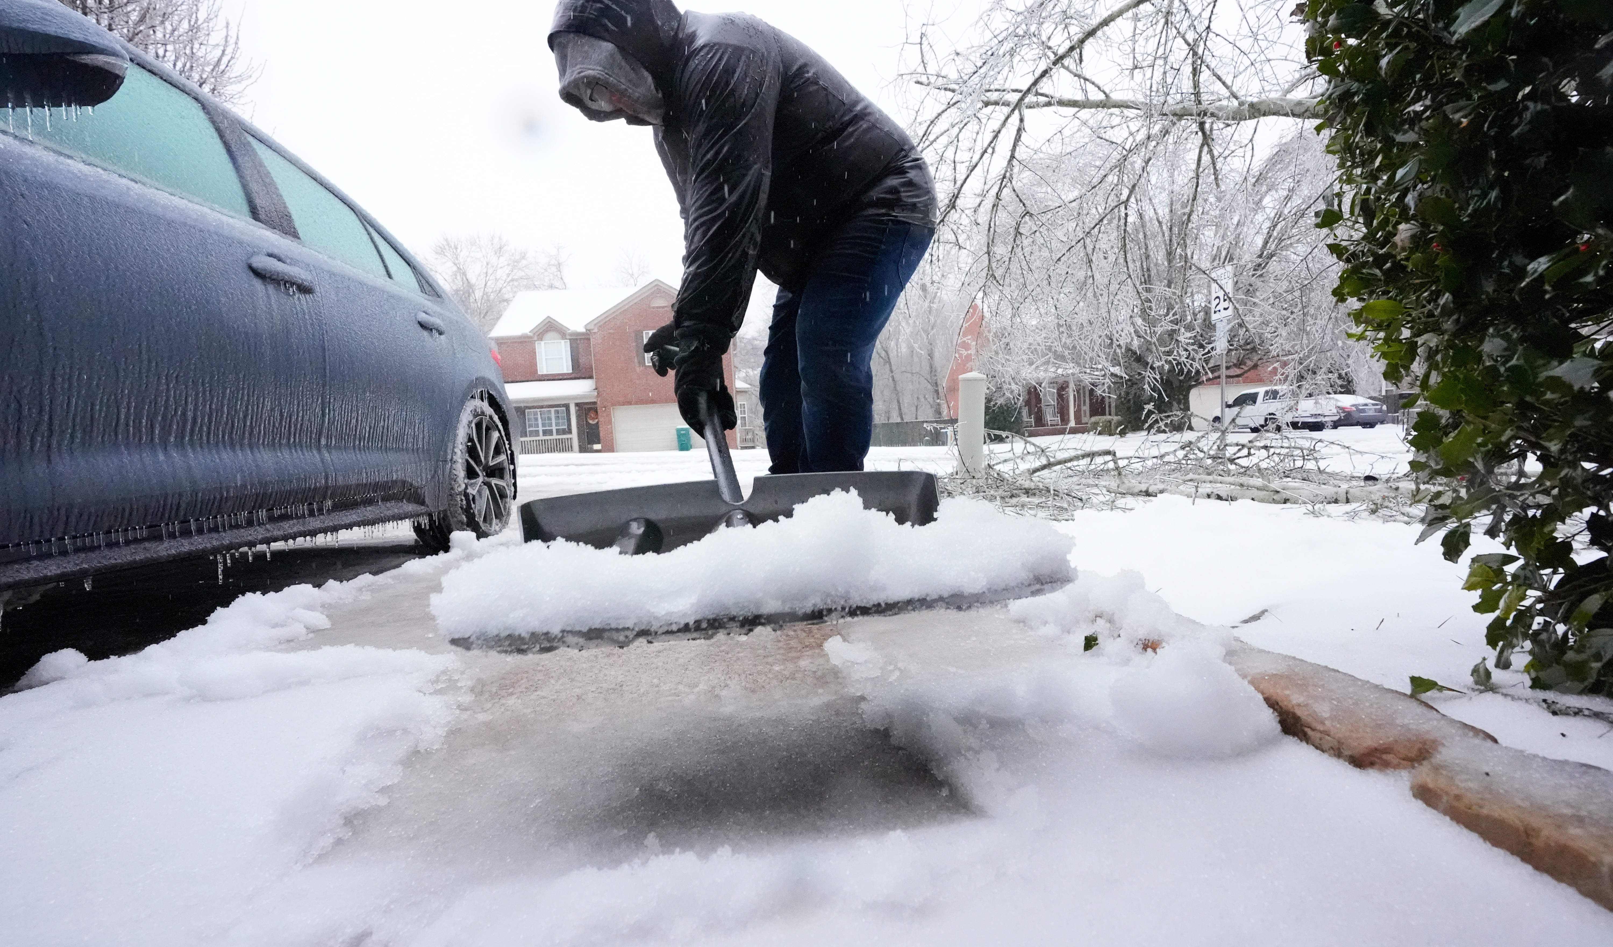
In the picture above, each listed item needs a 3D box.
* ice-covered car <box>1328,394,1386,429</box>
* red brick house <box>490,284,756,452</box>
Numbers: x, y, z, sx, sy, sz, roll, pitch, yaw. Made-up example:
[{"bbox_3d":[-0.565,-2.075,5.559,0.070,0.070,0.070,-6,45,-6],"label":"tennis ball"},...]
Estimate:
[{"bbox_3d":[24.444,-2.845,33.258,1.820,1.490,4.800,-2,5,9],"label":"ice-covered car"},{"bbox_3d":[-9.432,-5.603,38.067,12.400,8.300,11.500,-3,5,-4],"label":"red brick house"}]

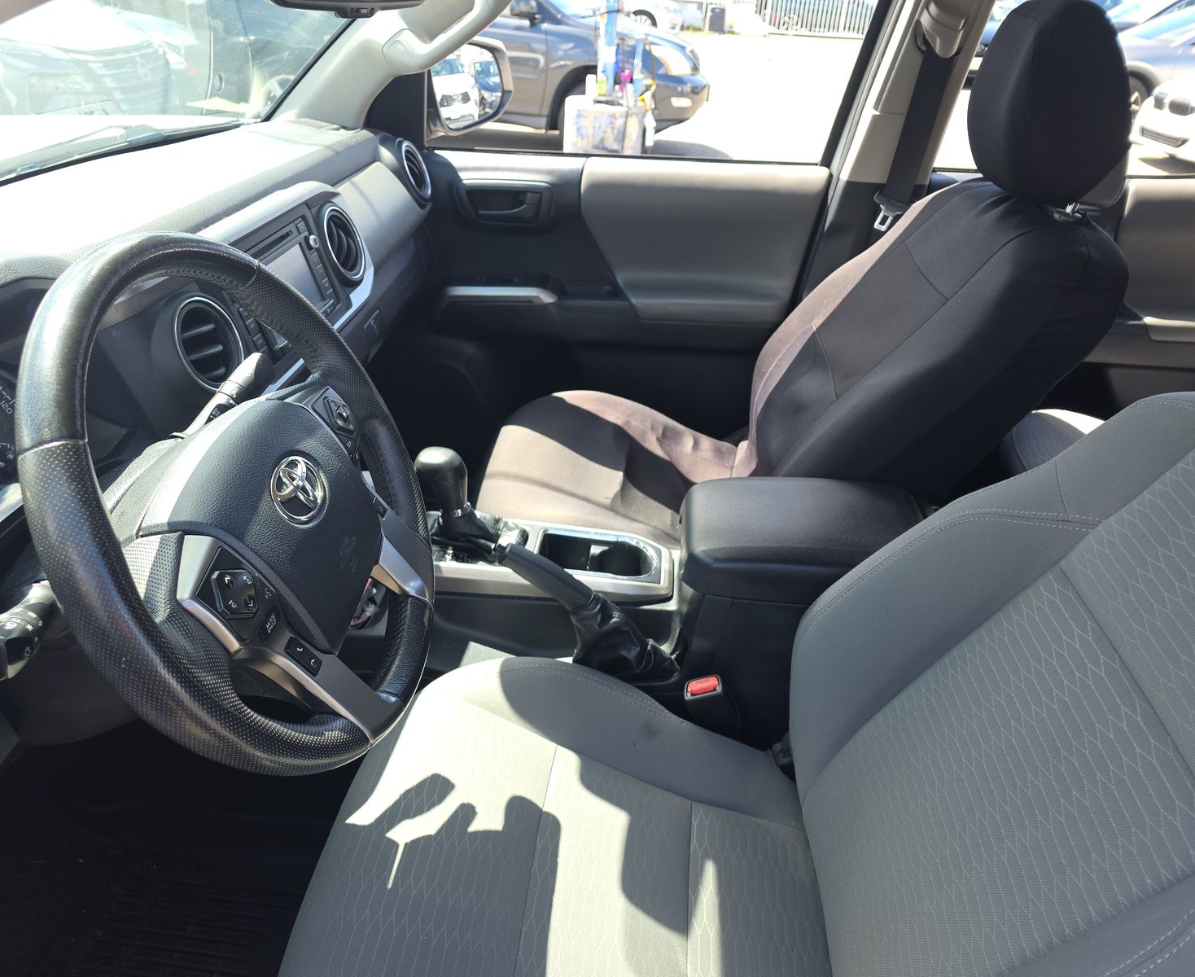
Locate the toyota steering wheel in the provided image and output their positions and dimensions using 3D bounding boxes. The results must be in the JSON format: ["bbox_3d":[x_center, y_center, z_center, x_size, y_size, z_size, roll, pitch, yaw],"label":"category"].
[{"bbox_3d":[-0.249,0.014,0.618,0.100,0.382,0.382,-18,26,16],"label":"toyota steering wheel"}]

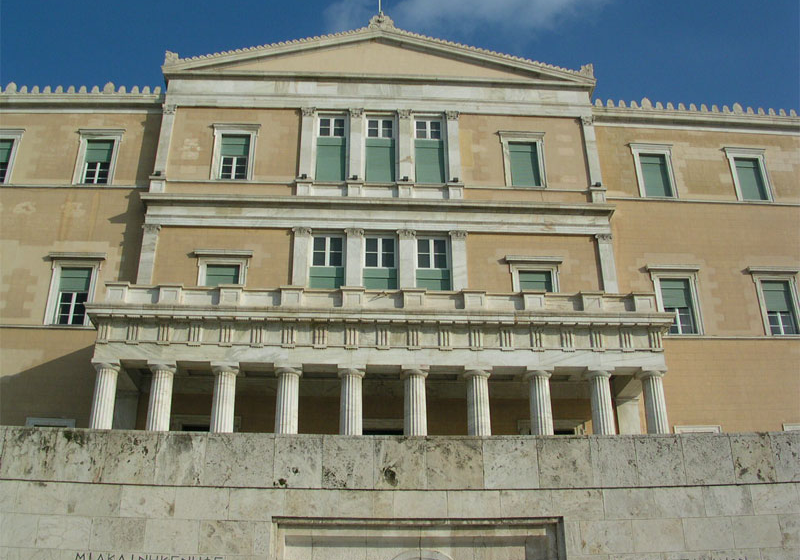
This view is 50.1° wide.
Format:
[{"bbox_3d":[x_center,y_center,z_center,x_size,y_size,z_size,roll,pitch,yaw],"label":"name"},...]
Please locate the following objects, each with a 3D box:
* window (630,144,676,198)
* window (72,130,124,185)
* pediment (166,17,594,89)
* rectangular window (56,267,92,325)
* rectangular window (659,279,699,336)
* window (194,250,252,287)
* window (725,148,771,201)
[{"bbox_3d":[12.620,-5.323,42.558,2.103,3.182,0.350,1,-27,-3],"label":"window"},{"bbox_3d":[-13.991,-5.708,39.840,2.278,3.043,0.400,1,-26,-3],"label":"window"},{"bbox_3d":[-0.939,-11.358,42.615,21.327,4.068,1.200,1,-26,-3],"label":"pediment"},{"bbox_3d":[-14.051,0.725,36.762,1.411,2.805,0.300,1,-26,-3],"label":"rectangular window"},{"bbox_3d":[12.446,1.209,38.147,1.425,2.805,0.300,1,-26,-3],"label":"rectangular window"},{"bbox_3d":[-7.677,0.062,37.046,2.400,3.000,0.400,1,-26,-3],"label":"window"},{"bbox_3d":[17.155,-5.122,41.913,2.050,2.950,0.350,1,-26,-3],"label":"window"}]

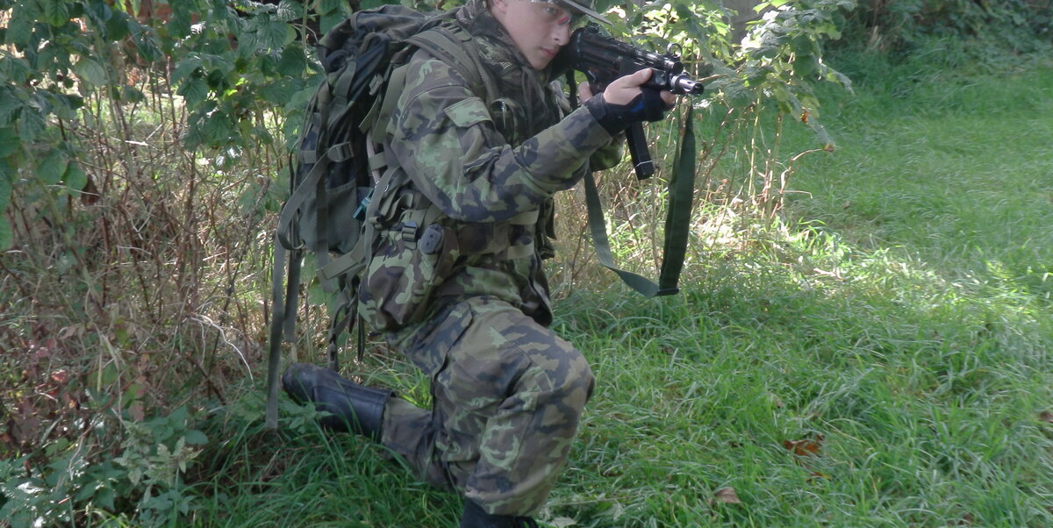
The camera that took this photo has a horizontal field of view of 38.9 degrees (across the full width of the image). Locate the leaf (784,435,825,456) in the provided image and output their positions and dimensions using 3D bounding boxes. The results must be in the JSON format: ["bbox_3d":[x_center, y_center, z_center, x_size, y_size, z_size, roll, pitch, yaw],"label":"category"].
[{"bbox_3d":[0.646,0.423,3.479,0.090,0.025,0.065,0,20,0],"label":"leaf"}]

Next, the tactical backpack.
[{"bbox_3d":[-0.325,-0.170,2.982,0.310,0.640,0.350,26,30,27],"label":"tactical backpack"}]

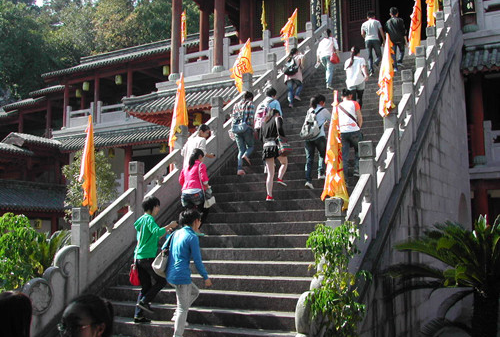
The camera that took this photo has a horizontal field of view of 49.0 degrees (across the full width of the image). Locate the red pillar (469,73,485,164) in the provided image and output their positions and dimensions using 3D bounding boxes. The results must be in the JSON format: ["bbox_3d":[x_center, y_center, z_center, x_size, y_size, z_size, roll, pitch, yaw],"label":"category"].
[{"bbox_3d":[5.904,-1.294,14.183,0.280,2.452,0.280,-4,-9,29],"label":"red pillar"}]

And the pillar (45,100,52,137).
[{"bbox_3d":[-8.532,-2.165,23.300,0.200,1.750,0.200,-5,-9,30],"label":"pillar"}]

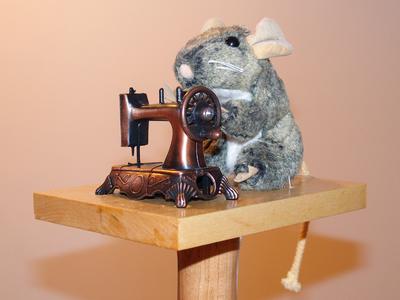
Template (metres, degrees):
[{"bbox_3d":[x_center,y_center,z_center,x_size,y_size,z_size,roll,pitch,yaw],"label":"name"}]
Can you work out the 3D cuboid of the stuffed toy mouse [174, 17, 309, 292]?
[{"bbox_3d":[0.043,0.014,0.516,0.134,0.222,0.087,-4,6,-39],"label":"stuffed toy mouse"}]

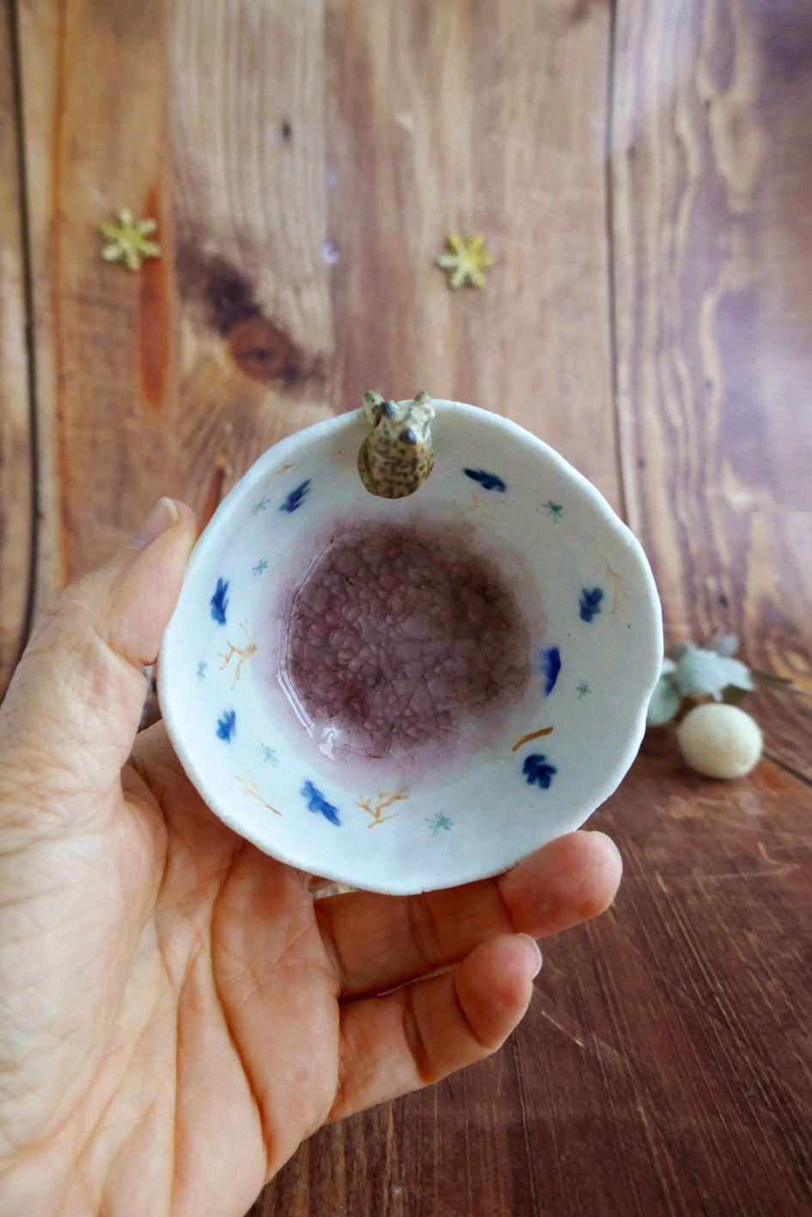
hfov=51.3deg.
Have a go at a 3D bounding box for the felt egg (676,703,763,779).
[{"bbox_3d":[0.160,0.067,0.430,0.045,0.040,0.043,0,13,0],"label":"felt egg"}]

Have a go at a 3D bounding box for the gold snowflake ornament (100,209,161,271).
[{"bbox_3d":[-0.178,-0.238,0.545,0.038,0.039,0.005,0,5,0],"label":"gold snowflake ornament"}]

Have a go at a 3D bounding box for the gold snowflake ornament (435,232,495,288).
[{"bbox_3d":[0.038,-0.224,0.545,0.037,0.037,0.005,0,5,0],"label":"gold snowflake ornament"}]

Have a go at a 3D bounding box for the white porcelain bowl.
[{"bbox_3d":[0.001,0.008,0.174,0.091,0.090,0.041,0,-1,-2],"label":"white porcelain bowl"}]

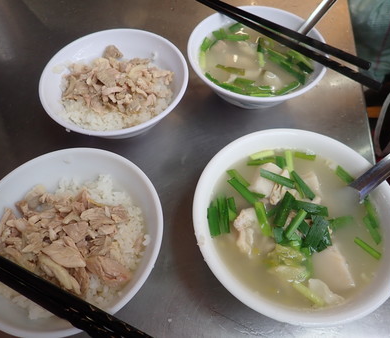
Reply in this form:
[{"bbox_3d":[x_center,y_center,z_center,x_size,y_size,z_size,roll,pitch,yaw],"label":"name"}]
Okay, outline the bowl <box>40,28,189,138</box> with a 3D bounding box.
[{"bbox_3d":[-0.069,-0.068,0.304,0.128,0.051,0.128,0,59,0],"label":"bowl"}]

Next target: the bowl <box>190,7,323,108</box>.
[{"bbox_3d":[0.058,-0.098,0.320,0.128,0.052,0.128,0,59,0],"label":"bowl"}]

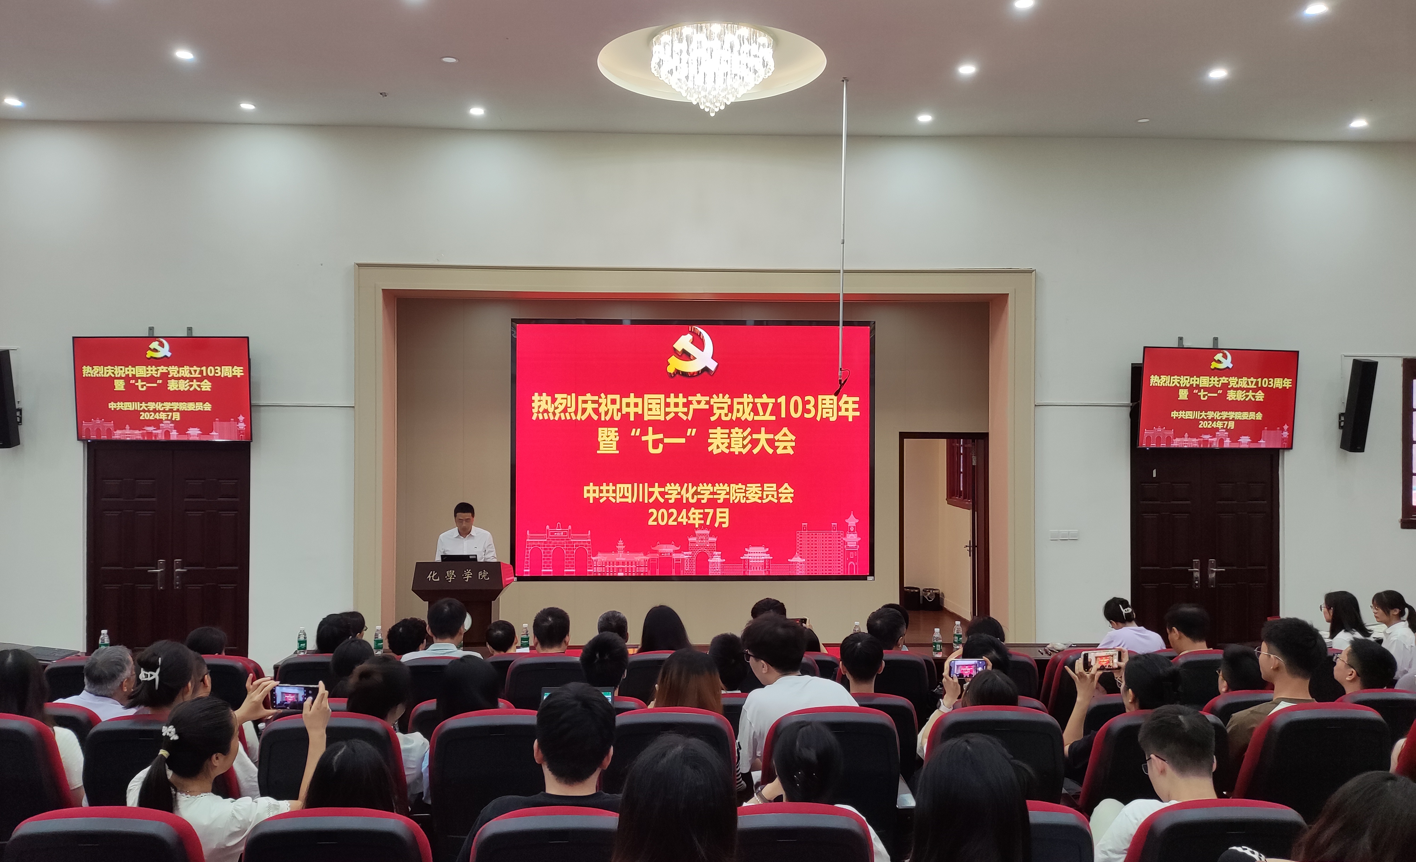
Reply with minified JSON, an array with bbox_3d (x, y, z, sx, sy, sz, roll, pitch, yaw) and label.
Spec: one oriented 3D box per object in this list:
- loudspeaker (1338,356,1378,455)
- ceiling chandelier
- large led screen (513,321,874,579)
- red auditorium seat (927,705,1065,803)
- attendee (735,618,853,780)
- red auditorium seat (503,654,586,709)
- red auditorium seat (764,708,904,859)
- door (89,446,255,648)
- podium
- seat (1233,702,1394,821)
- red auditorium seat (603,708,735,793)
[{"bbox_3d":[5.979,-0.230,9.390,0.134,0.833,0.141,0,13,-1],"label":"loudspeaker"},{"bbox_3d":[0.040,-2.610,7.580,0.910,0.550,0.910,0,-1,-2],"label":"ceiling chandelier"},{"bbox_3d":[-0.125,0.178,9.580,3.410,2.450,0.100,0,-1,-2],"label":"large led screen"},{"bbox_3d":[0.972,1.437,3.751,0.550,1.000,0.680,0,-1,-2],"label":"red auditorium seat"},{"bbox_3d":[0.360,1.280,3.860,0.520,1.250,0.740,0,-1,-14],"label":"attendee"},{"bbox_3d":[-0.781,1.603,5.324,0.550,1.000,0.680,0,-1,-2],"label":"red auditorium seat"},{"bbox_3d":[0.405,1.409,3.676,0.530,0.970,0.640,0,-1,-2],"label":"red auditorium seat"},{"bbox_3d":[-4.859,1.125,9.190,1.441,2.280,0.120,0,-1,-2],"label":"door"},{"bbox_3d":[-2.090,1.660,8.740,0.770,1.120,0.520,0,-1,-2],"label":"podium"},{"bbox_3d":[2.078,1.417,3.748,0.530,0.970,0.640,0,-1,-2],"label":"seat"},{"bbox_3d":[-0.147,1.432,3.712,0.550,1.000,0.680,0,-1,-2],"label":"red auditorium seat"}]

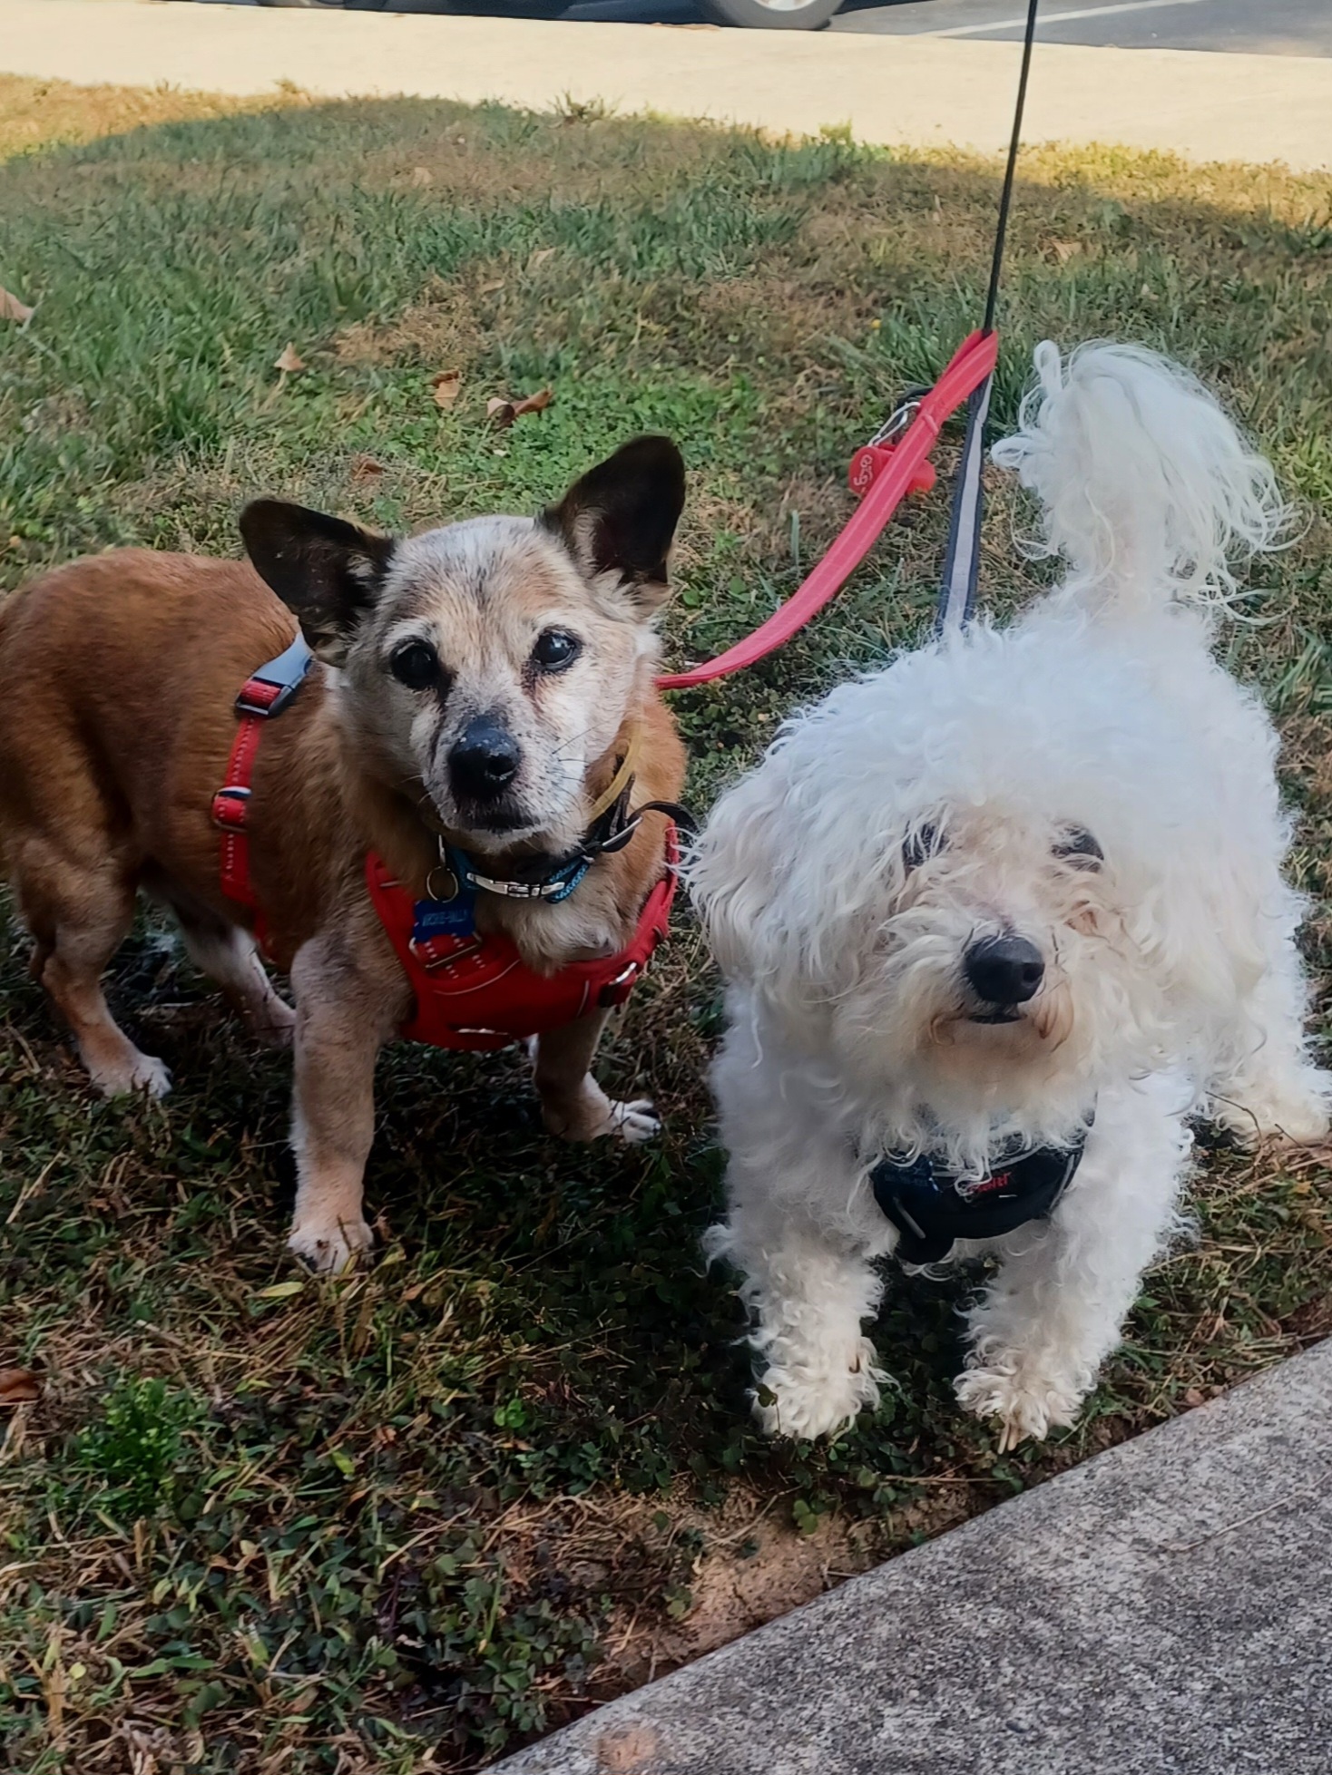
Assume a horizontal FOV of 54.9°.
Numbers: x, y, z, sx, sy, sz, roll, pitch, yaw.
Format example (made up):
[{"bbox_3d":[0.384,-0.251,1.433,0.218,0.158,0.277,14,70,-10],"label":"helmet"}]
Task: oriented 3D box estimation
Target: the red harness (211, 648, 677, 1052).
[{"bbox_3d":[-0.114,-0.027,0.653,0.175,0.185,0.175,-20,44,-23],"label":"red harness"}]

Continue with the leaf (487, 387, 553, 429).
[{"bbox_3d":[-0.192,-0.631,1.689,0.085,0.035,0.050,-15,42,-17],"label":"leaf"}]

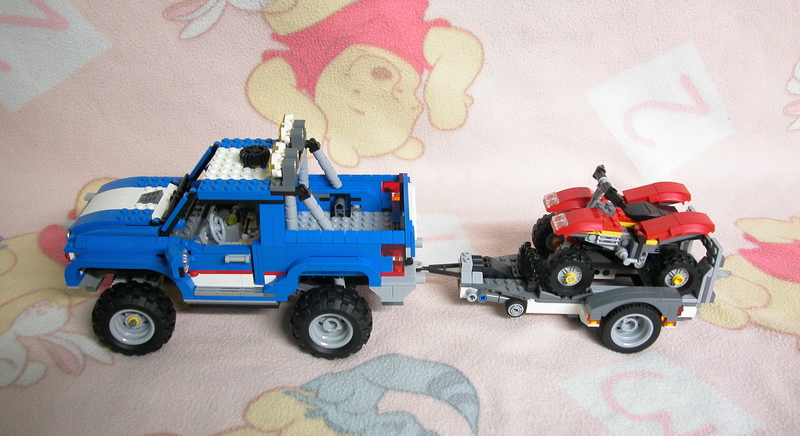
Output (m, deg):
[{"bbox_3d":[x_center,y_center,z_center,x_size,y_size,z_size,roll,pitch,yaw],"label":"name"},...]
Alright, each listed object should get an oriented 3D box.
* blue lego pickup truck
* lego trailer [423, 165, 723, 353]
[{"bbox_3d":[-0.110,0.003,0.480,0.254,0.146,0.144,0,31,-1],"label":"blue lego pickup truck"},{"bbox_3d":[0.126,0.020,0.496,0.215,0.106,0.128,0,31,-1],"label":"lego trailer"}]

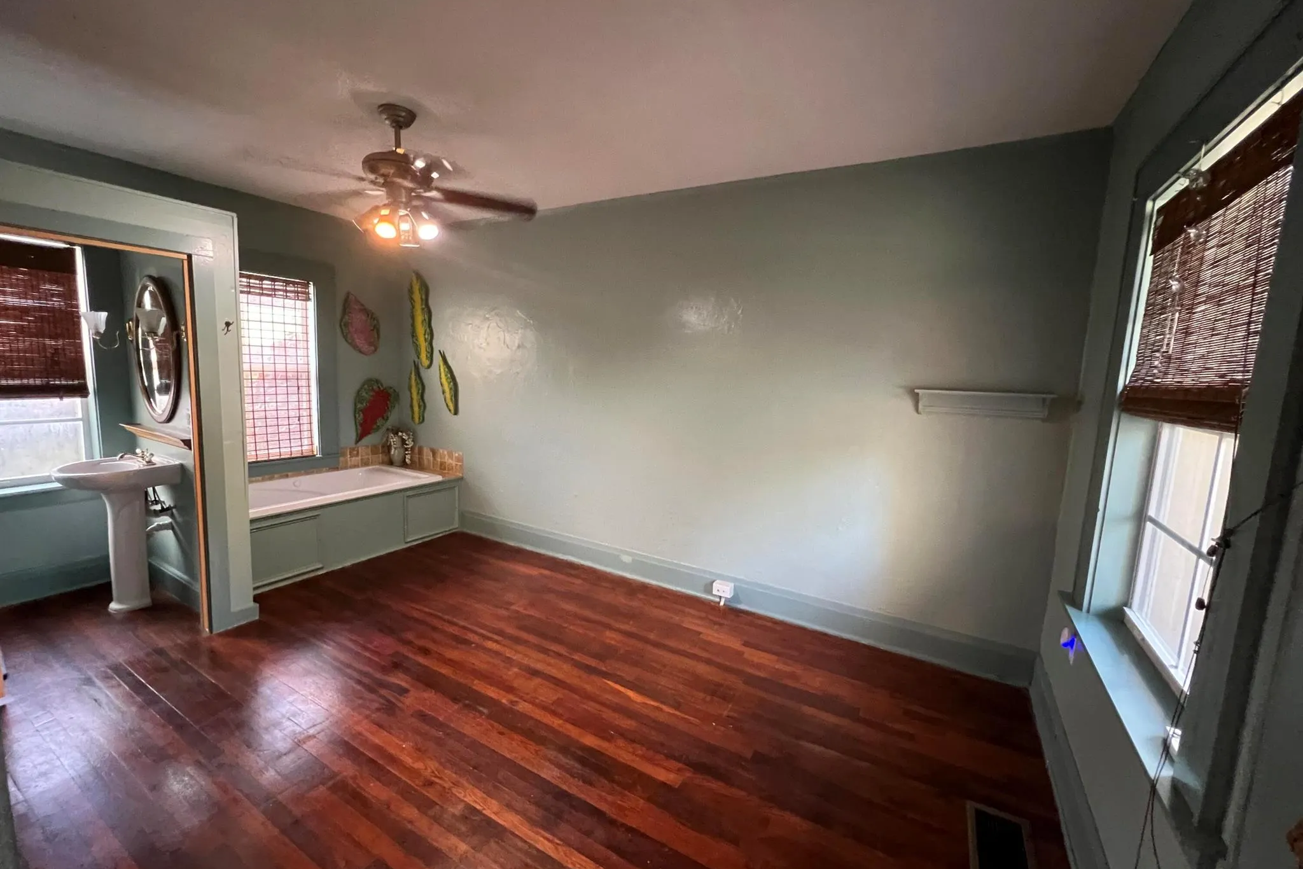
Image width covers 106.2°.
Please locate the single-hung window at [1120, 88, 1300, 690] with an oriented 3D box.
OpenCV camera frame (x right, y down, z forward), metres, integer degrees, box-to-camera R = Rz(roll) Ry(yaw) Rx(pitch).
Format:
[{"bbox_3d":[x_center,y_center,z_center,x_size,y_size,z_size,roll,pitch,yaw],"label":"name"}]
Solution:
[{"bbox_3d":[1.473,-0.027,1.350,0.113,1.453,0.832,7,8,31],"label":"single-hung window"}]

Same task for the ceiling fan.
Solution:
[{"bbox_3d":[-1.220,-1.236,2.354,1.280,0.600,1.280,6,8,28],"label":"ceiling fan"}]

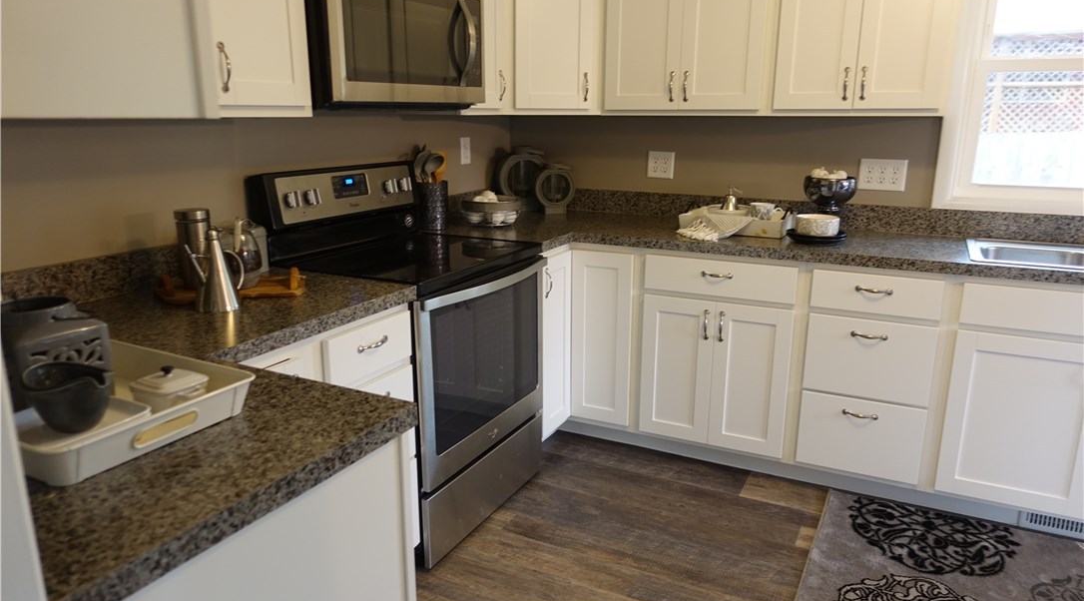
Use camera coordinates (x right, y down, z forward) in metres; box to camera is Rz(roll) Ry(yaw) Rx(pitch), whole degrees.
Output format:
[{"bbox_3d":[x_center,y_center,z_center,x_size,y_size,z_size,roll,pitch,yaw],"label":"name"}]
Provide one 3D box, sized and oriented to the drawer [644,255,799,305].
[{"bbox_3d":[0.739,-0.124,2.824,0.556,0.135,0.450,7,16,27],"label":"drawer"}]

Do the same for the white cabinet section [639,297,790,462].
[{"bbox_3d":[0.781,0.226,3.011,0.561,0.573,0.570,7,15,27],"label":"white cabinet section"}]

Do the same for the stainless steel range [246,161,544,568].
[{"bbox_3d":[-0.432,0.146,2.547,0.680,1.190,0.752,7,16,27],"label":"stainless steel range"}]

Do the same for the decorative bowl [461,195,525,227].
[{"bbox_3d":[-0.212,-0.391,3.151,0.265,0.115,0.265,0,14,0],"label":"decorative bowl"}]

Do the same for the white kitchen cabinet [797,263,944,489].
[{"bbox_3d":[1.245,0.198,2.727,0.430,0.750,0.600,7,16,27],"label":"white kitchen cabinet"}]

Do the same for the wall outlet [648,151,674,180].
[{"bbox_3d":[0.541,-0.614,3.281,0.120,0.117,0.012,7,16,27],"label":"wall outlet"}]

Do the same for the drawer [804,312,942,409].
[{"bbox_3d":[1.208,0.155,2.643,0.397,0.280,0.450,7,16,27],"label":"drawer"}]

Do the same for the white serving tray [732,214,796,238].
[{"bbox_3d":[0.800,-0.324,2.937,0.400,0.072,0.295,7,16,27],"label":"white serving tray"}]

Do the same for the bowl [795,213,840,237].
[{"bbox_3d":[1.031,-0.281,2.695,0.165,0.067,0.165,7,16,27],"label":"bowl"}]

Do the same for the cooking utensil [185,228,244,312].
[{"bbox_3d":[-0.794,-0.078,1.756,0.142,0.202,0.092,-7,16,-24],"label":"cooking utensil"}]

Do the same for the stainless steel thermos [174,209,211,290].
[{"bbox_3d":[-0.934,-0.137,1.901,0.088,0.206,0.088,7,16,27],"label":"stainless steel thermos"}]

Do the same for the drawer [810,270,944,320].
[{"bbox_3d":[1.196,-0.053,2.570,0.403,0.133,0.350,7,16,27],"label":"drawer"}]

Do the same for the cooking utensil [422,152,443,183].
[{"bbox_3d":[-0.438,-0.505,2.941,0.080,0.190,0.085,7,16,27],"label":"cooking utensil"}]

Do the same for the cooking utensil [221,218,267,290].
[{"bbox_3d":[-0.801,-0.124,1.917,0.105,0.172,0.115,-6,16,-22],"label":"cooking utensil"}]

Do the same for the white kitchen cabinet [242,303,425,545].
[{"bbox_3d":[-0.795,0.405,1.956,0.610,0.760,0.690,7,16,27],"label":"white kitchen cabinet"}]

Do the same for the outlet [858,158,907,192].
[{"bbox_3d":[1.367,-0.502,2.898,0.168,0.119,0.008,7,16,27],"label":"outlet"}]

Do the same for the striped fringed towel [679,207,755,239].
[{"bbox_3d":[0.679,-0.299,2.812,0.290,0.085,0.295,7,16,26],"label":"striped fringed towel"}]

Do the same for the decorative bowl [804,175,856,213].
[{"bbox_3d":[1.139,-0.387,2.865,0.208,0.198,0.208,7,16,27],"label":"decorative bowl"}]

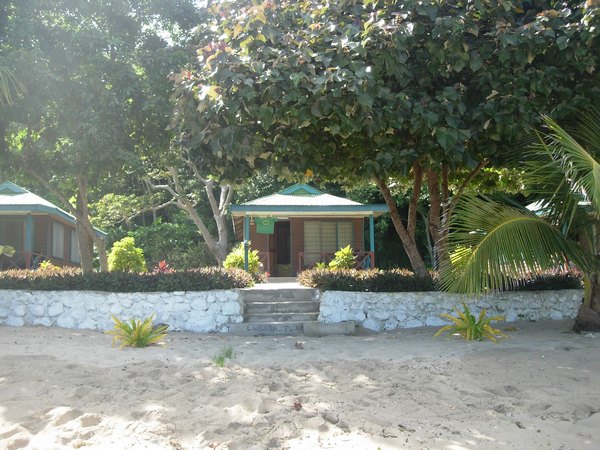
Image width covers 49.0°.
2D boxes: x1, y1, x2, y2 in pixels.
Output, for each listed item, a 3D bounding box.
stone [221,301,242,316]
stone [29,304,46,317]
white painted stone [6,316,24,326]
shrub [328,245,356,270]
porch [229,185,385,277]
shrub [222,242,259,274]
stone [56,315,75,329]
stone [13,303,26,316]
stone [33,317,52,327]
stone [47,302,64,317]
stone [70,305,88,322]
[{"bbox_3d":[-1.318,1.617,12.720,0.392,0.277,0.280,0,-4,-2],"label":"stone"},{"bbox_3d":[-5.265,1.713,13.200,0.328,0.239,0.240,0,-4,-2],"label":"stone"},{"bbox_3d":[-5.701,1.934,13.200,0.358,0.199,0.240,0,-4,-2],"label":"white painted stone"},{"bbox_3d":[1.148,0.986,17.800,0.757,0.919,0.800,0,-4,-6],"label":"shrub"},{"bbox_3d":[0.226,0.226,22.900,5.200,3.200,3.200,0,-4,-8],"label":"porch"},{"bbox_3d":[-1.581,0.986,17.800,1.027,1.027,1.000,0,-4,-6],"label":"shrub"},{"bbox_3d":[-4.694,1.944,13.200,0.348,0.259,0.240,0,-4,-2],"label":"stone"},{"bbox_3d":[-5.616,1.703,13.200,0.249,0.259,0.240,0,-4,-2],"label":"stone"},{"bbox_3d":[-5.155,1.939,13.200,0.368,0.189,0.240,0,-4,-2],"label":"stone"},{"bbox_3d":[-4.895,1.693,13.200,0.328,0.278,0.240,0,-4,-2],"label":"stone"},{"bbox_3d":[-4.409,1.779,13.200,0.338,0.328,0.240,0,-4,-2],"label":"stone"}]

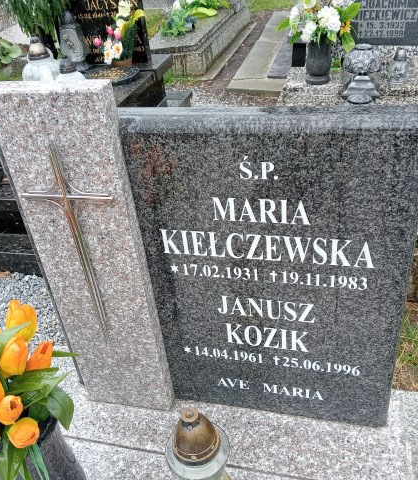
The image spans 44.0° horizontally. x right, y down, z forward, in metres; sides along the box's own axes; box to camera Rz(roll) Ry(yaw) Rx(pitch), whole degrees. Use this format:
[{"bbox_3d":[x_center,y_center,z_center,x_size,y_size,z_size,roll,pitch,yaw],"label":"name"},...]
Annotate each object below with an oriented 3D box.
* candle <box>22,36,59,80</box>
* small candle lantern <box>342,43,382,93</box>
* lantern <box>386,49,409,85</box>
[{"bbox_3d":[-0.932,-0.975,2.875,0.185,0.290,0.185,4,35,15],"label":"candle"},{"bbox_3d":[0.799,-0.900,2.679,0.190,0.209,0.190,4,35,15],"label":"small candle lantern"},{"bbox_3d":[0.995,-0.916,2.710,0.125,0.167,0.125,4,35,15],"label":"lantern"}]

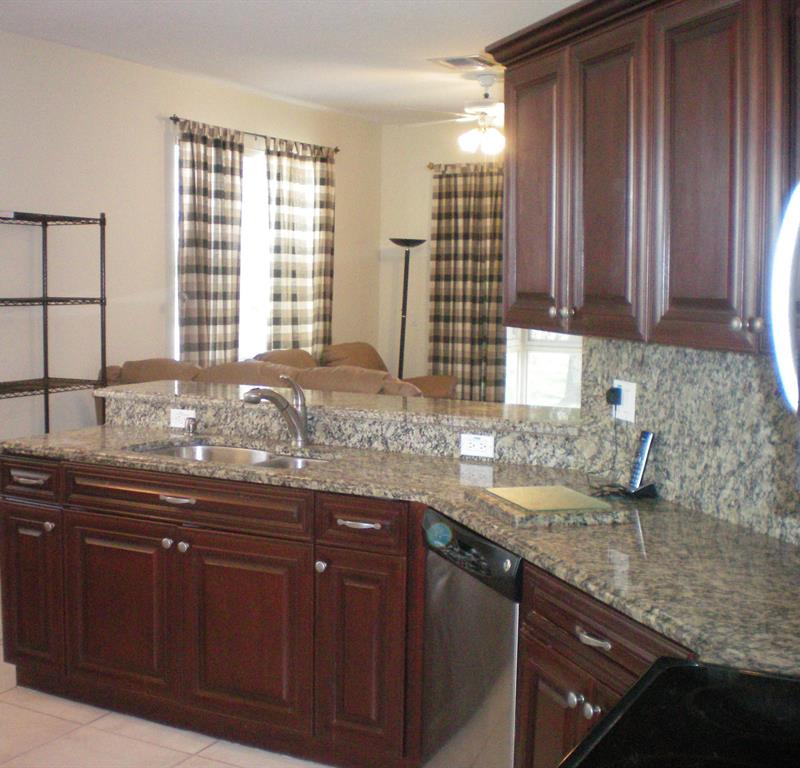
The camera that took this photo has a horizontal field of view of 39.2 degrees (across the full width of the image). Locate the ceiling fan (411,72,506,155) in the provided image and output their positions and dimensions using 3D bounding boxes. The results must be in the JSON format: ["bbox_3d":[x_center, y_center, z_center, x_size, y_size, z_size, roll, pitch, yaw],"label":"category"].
[{"bbox_3d":[0.545,-1.702,7.091,1.270,0.488,1.270,1,5,0],"label":"ceiling fan"}]

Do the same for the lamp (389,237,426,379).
[{"bbox_3d":[0.036,-0.264,9.127,0.290,1.822,0.290,2,5,0],"label":"lamp"}]

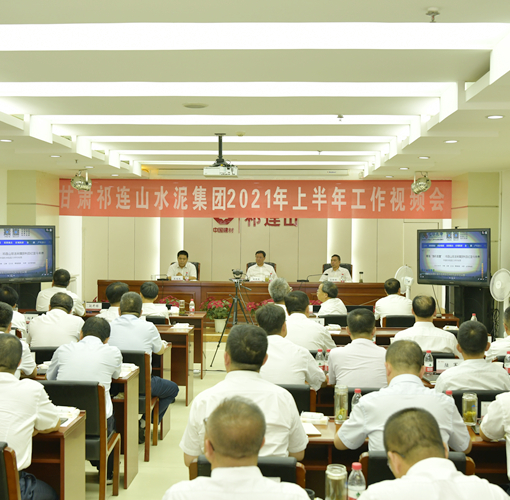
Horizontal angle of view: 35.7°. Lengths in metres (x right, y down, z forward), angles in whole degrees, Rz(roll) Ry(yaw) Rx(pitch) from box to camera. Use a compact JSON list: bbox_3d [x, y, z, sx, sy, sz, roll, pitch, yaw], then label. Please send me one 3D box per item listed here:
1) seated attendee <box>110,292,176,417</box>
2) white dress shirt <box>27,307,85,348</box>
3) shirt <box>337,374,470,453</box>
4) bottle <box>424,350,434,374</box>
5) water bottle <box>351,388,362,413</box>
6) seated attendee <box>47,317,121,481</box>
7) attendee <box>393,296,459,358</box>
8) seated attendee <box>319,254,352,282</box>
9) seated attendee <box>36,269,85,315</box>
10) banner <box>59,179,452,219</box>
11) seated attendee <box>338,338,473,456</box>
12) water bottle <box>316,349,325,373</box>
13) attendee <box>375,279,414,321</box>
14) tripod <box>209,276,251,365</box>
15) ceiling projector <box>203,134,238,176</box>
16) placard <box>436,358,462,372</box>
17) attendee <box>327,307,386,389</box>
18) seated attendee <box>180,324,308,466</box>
[{"bbox_3d":[-0.899,0.985,6.500,0.560,1.290,0.780,0,1,4],"label":"seated attendee"},{"bbox_3d":[-1.600,0.754,6.380,0.500,0.600,0.400,0,1,4],"label":"white dress shirt"},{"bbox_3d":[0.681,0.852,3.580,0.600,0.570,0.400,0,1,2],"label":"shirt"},{"bbox_3d":[1.221,0.784,5.543,0.063,0.176,0.063,0,1,3],"label":"bottle"},{"bbox_3d":[0.559,0.844,4.290,0.064,0.174,0.064,0,1,2],"label":"water bottle"},{"bbox_3d":[-1.137,1.036,5.280,0.520,1.190,0.800,0,1,2],"label":"seated attendee"},{"bbox_3d":[1.413,1.009,6.600,0.540,1.260,0.750,0,1,2],"label":"attendee"},{"bbox_3d":[1.482,0.711,14.480,0.560,1.230,0.720,0,1,2],"label":"seated attendee"},{"bbox_3d":[-2.200,0.871,9.228,0.540,1.318,0.800,0,1,11],"label":"seated attendee"},{"bbox_3d":[-0.048,-0.869,13.352,6.670,0.630,0.020,0,1,3],"label":"banner"},{"bbox_3d":[0.708,1.062,3.800,0.630,1.260,0.780,0,1,2],"label":"seated attendee"},{"bbox_3d":[0.460,0.781,5.544,0.063,0.176,0.063,0,1,3],"label":"water bottle"},{"bbox_3d":[1.612,0.947,9.150,0.500,1.230,0.750,0,1,2],"label":"attendee"},{"bbox_3d":[-0.240,0.949,10.250,0.620,1.160,0.580,0,1,2],"label":"tripod"},{"bbox_3d":[-0.400,-1.121,9.384,0.400,0.501,0.330,0,1,3],"label":"ceiling projector"},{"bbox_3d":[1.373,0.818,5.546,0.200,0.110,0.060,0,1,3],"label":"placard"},{"bbox_3d":[0.689,1.024,5.170,0.500,1.280,0.750,0,1,2],"label":"attendee"},{"bbox_3d":[-0.050,1.028,3.780,0.570,1.320,0.770,0,1,2],"label":"seated attendee"}]

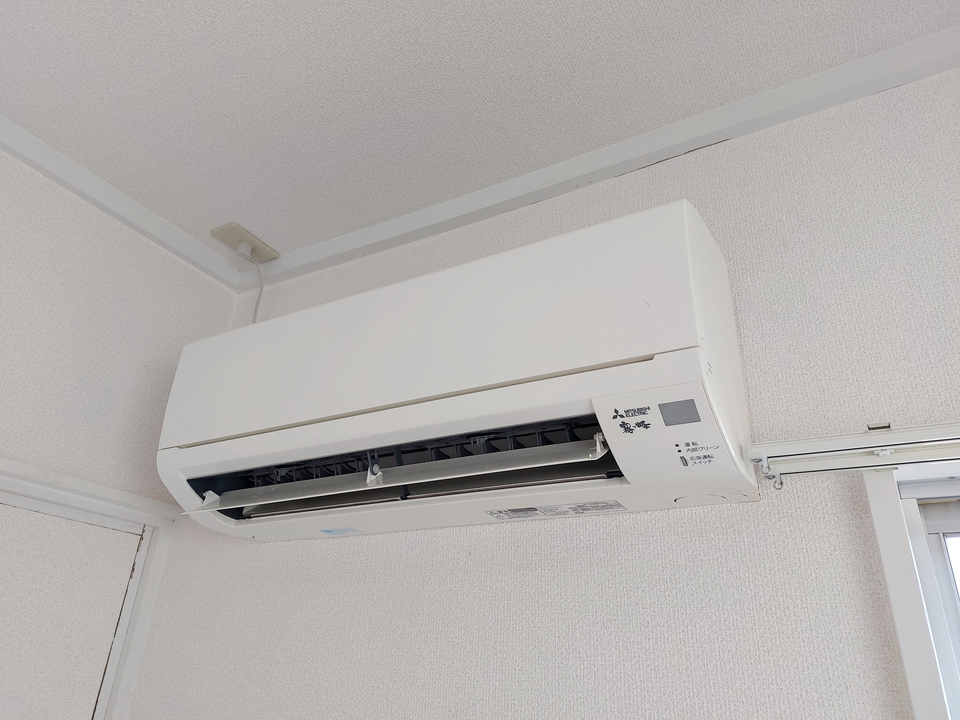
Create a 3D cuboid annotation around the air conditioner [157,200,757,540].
[{"bbox_3d":[-0.077,0.055,0.924,0.799,0.303,0.235,-12,-29,28],"label":"air conditioner"}]

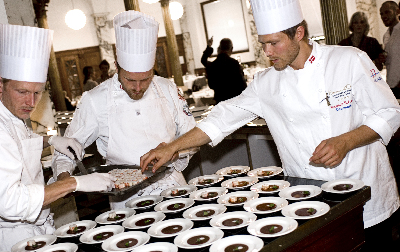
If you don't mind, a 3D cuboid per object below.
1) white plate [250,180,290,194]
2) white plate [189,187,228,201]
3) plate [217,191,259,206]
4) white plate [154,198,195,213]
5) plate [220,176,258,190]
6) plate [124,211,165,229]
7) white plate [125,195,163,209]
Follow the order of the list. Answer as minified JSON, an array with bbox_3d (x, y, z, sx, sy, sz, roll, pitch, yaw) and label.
[{"bbox_3d":[0.343,0.305,2.265,0.195,0.027,0.195,-9,10,2],"label":"white plate"},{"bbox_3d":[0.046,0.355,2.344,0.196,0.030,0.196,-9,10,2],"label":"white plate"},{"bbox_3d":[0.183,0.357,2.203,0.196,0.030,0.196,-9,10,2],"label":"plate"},{"bbox_3d":[-0.120,0.389,2.218,0.195,0.027,0.195,-9,10,2],"label":"white plate"},{"bbox_3d":[0.206,0.304,2.398,0.195,0.027,0.195,-9,10,2],"label":"plate"},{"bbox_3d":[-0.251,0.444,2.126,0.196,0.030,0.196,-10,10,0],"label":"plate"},{"bbox_3d":[-0.279,0.393,2.343,0.195,0.027,0.195,-9,10,0],"label":"white plate"}]

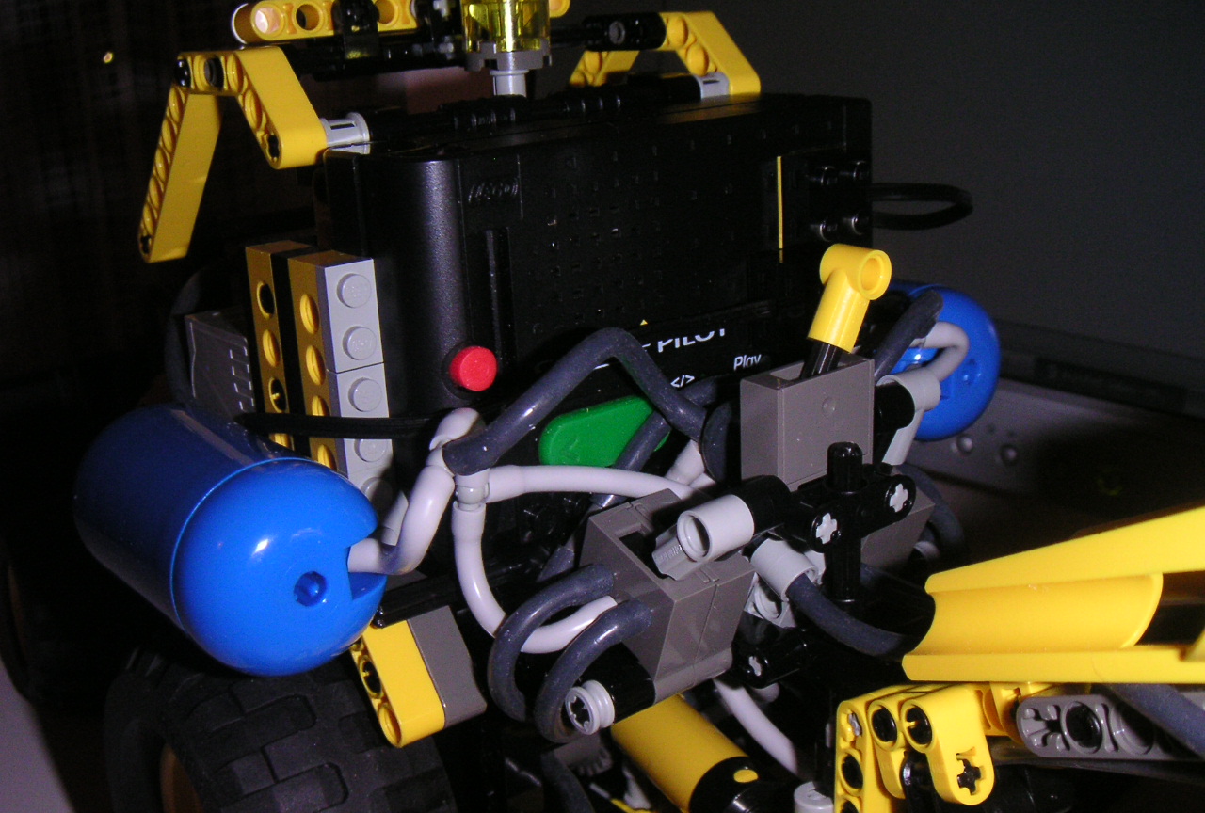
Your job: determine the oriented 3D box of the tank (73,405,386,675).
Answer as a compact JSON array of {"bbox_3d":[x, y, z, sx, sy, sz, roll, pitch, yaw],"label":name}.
[{"bbox_3d":[-0.060,0.019,0.207,0.031,0.031,0.063,-16,21,-35],"label":"tank"}]

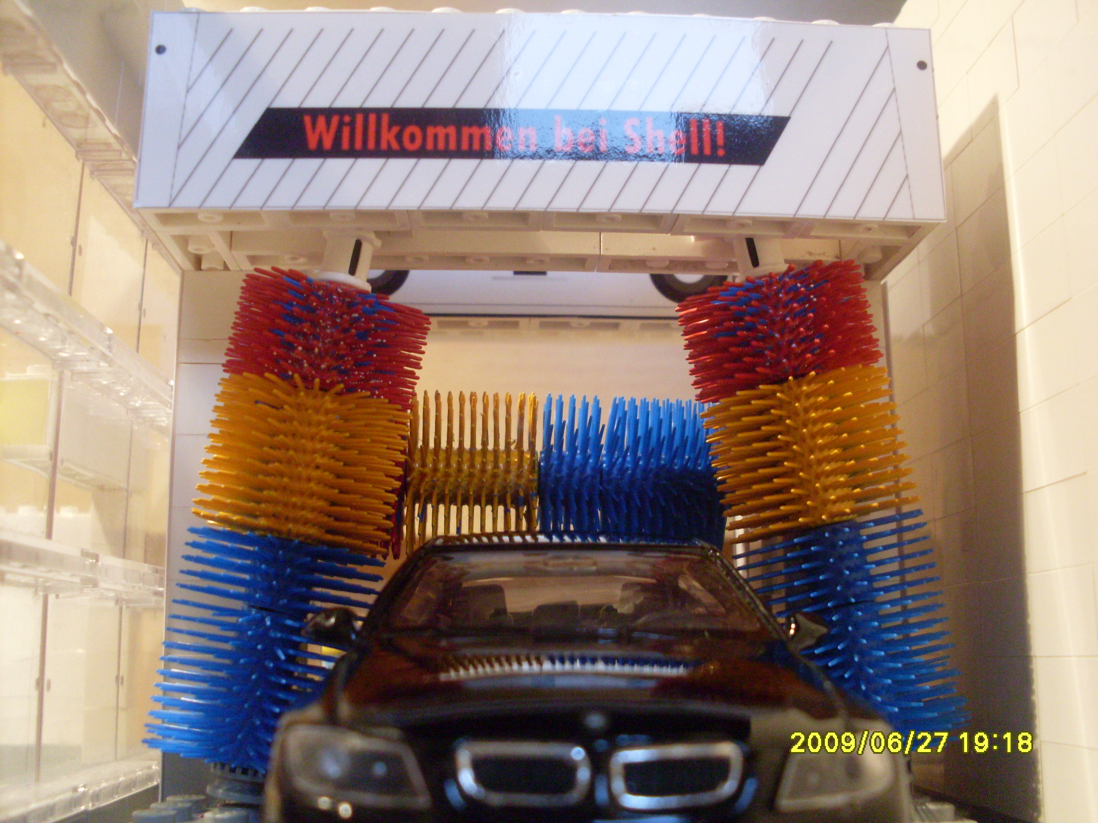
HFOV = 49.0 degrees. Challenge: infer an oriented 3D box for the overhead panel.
[{"bbox_3d":[-0.001,-0.034,0.156,0.096,0.027,0.024,0,-12,-3],"label":"overhead panel"}]

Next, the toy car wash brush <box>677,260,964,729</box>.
[{"bbox_3d":[0.034,0.012,0.151,0.024,0.057,0.024,-12,-5,-5],"label":"toy car wash brush"}]

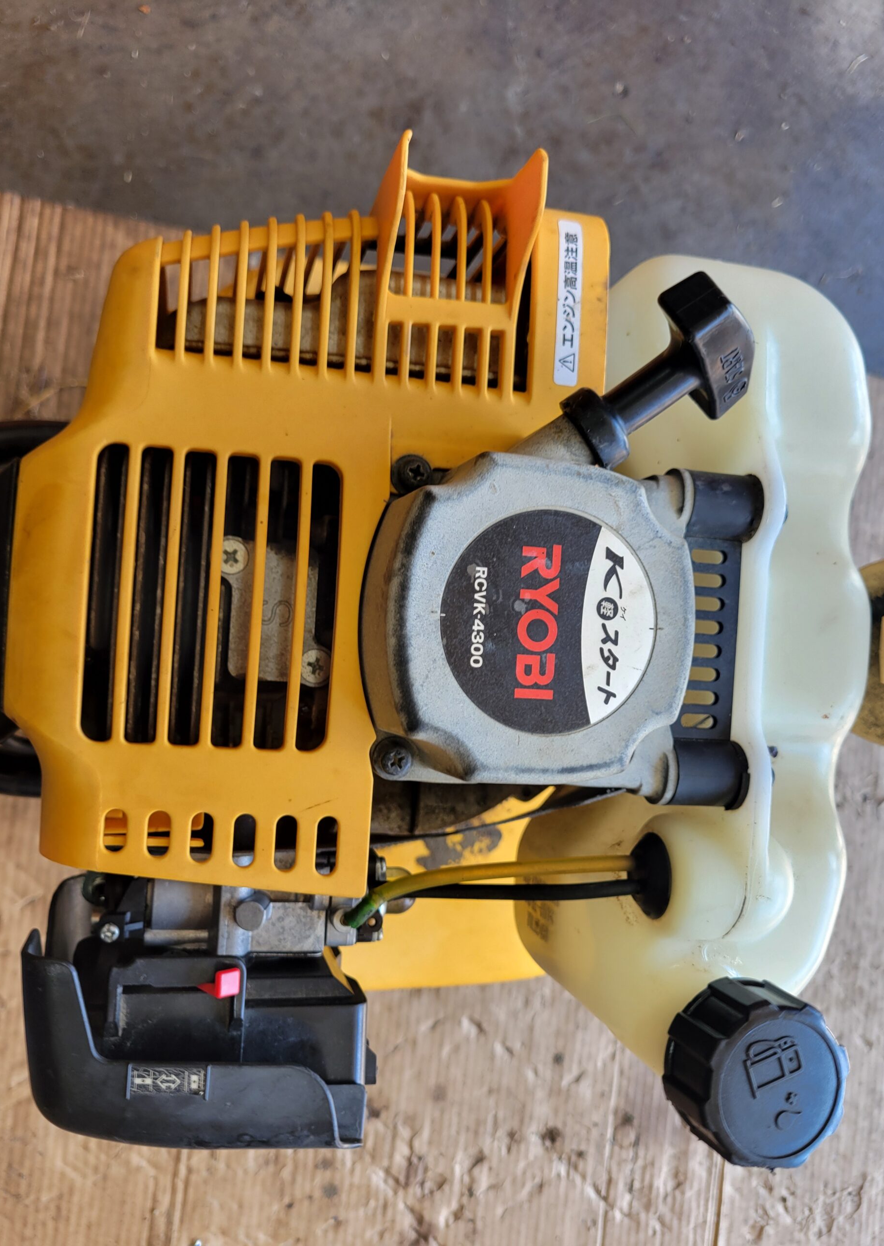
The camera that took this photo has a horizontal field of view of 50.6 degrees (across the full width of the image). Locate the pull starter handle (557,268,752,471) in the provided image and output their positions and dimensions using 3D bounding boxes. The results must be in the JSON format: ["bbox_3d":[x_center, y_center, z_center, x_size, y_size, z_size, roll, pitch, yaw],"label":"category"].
[{"bbox_3d":[0.065,-0.072,0.282,0.056,0.050,0.021,-36,65,10],"label":"pull starter handle"}]

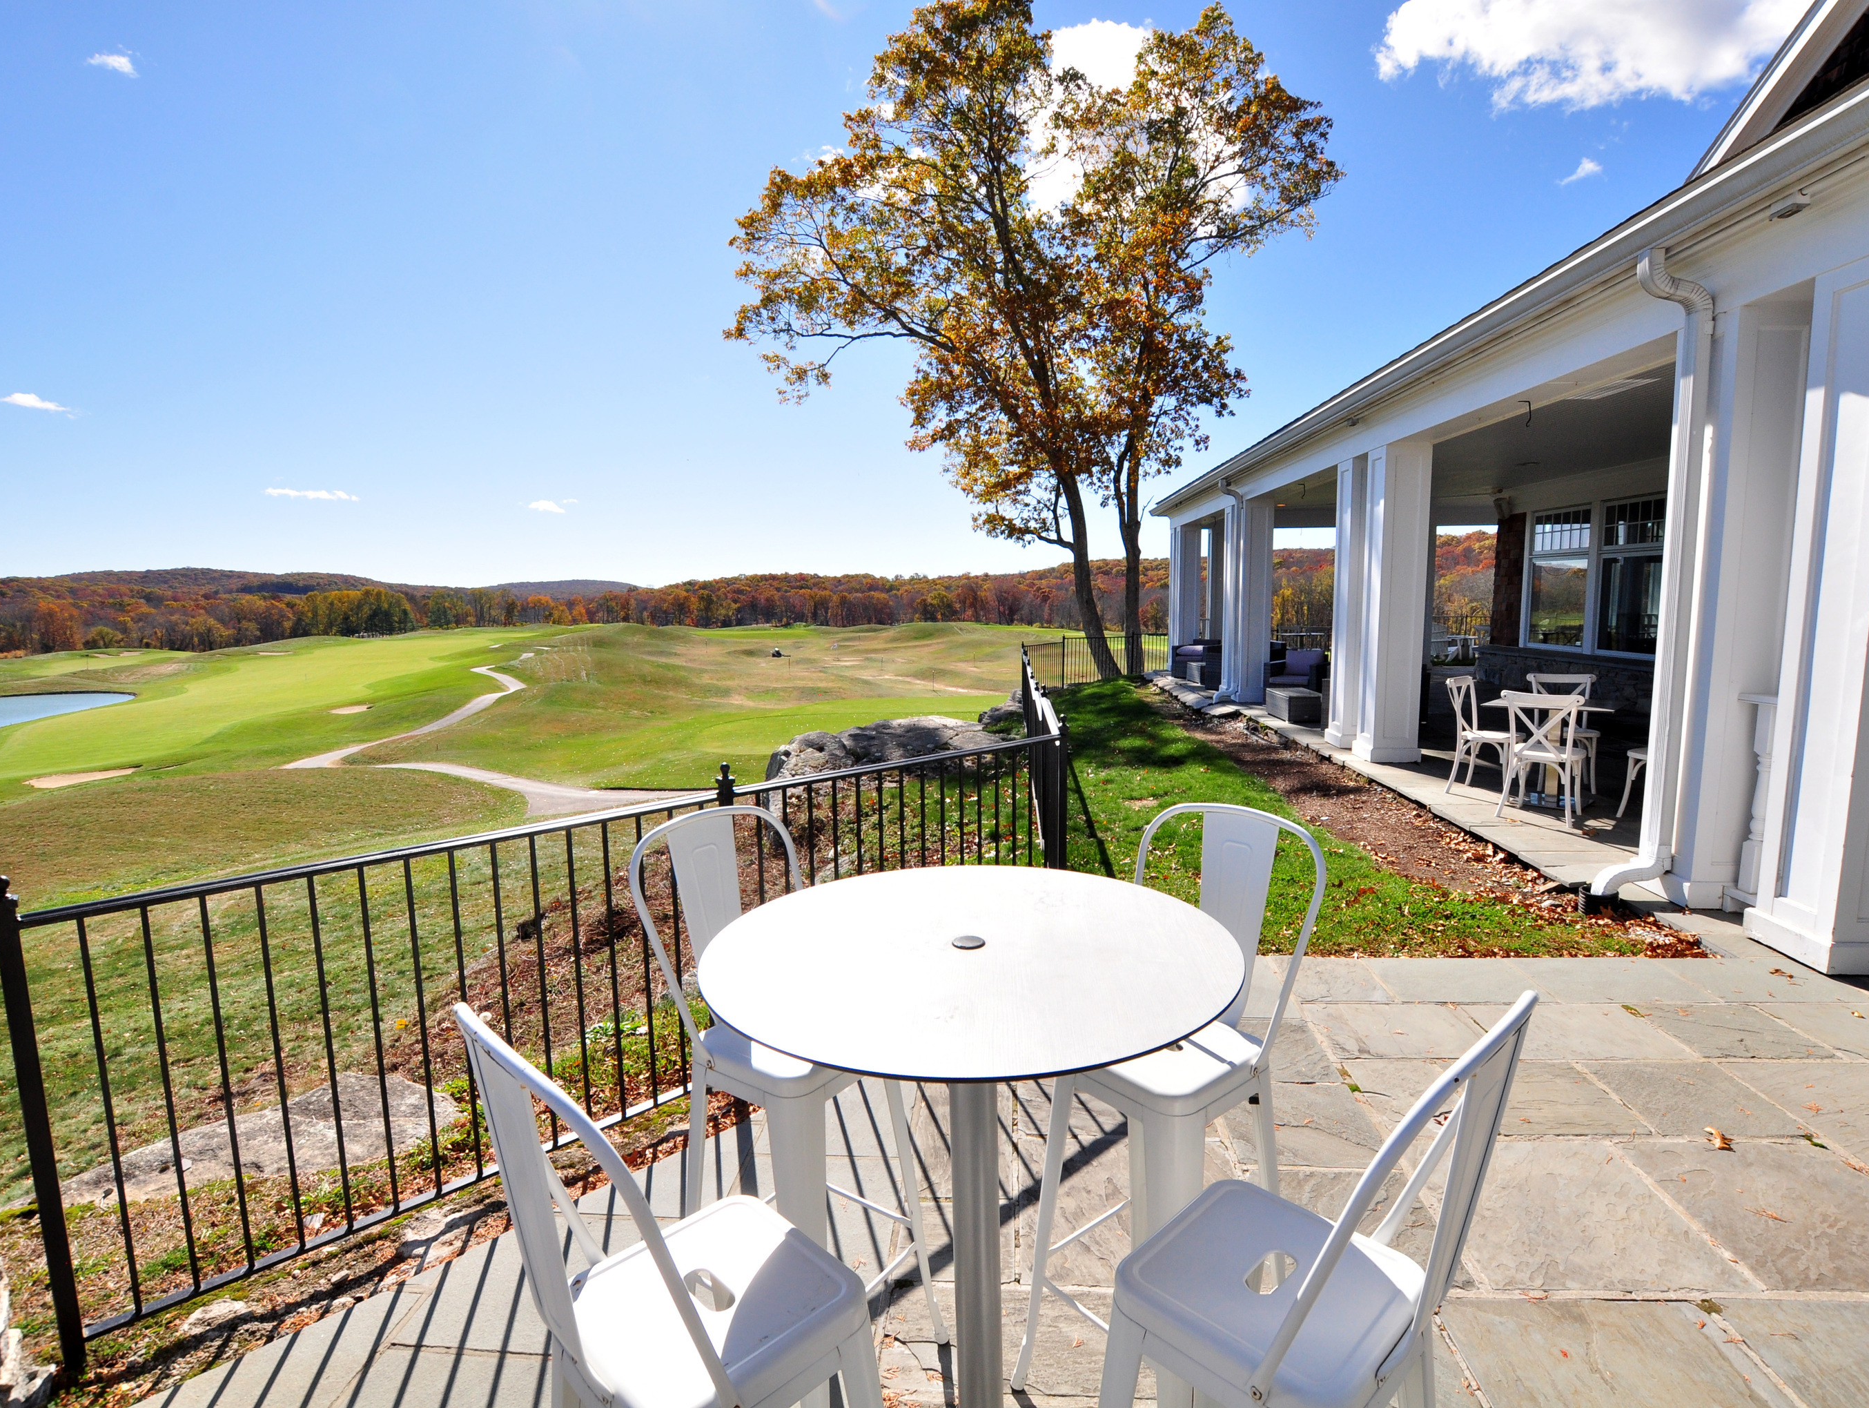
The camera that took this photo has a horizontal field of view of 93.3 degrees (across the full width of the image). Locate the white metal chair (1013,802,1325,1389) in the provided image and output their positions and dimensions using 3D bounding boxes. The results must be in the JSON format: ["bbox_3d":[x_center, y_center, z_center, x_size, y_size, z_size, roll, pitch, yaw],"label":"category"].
[{"bbox_3d":[0.457,0.818,1.722,0.449,1.177,0.441,-7,9,-36],"label":"white metal chair"}]

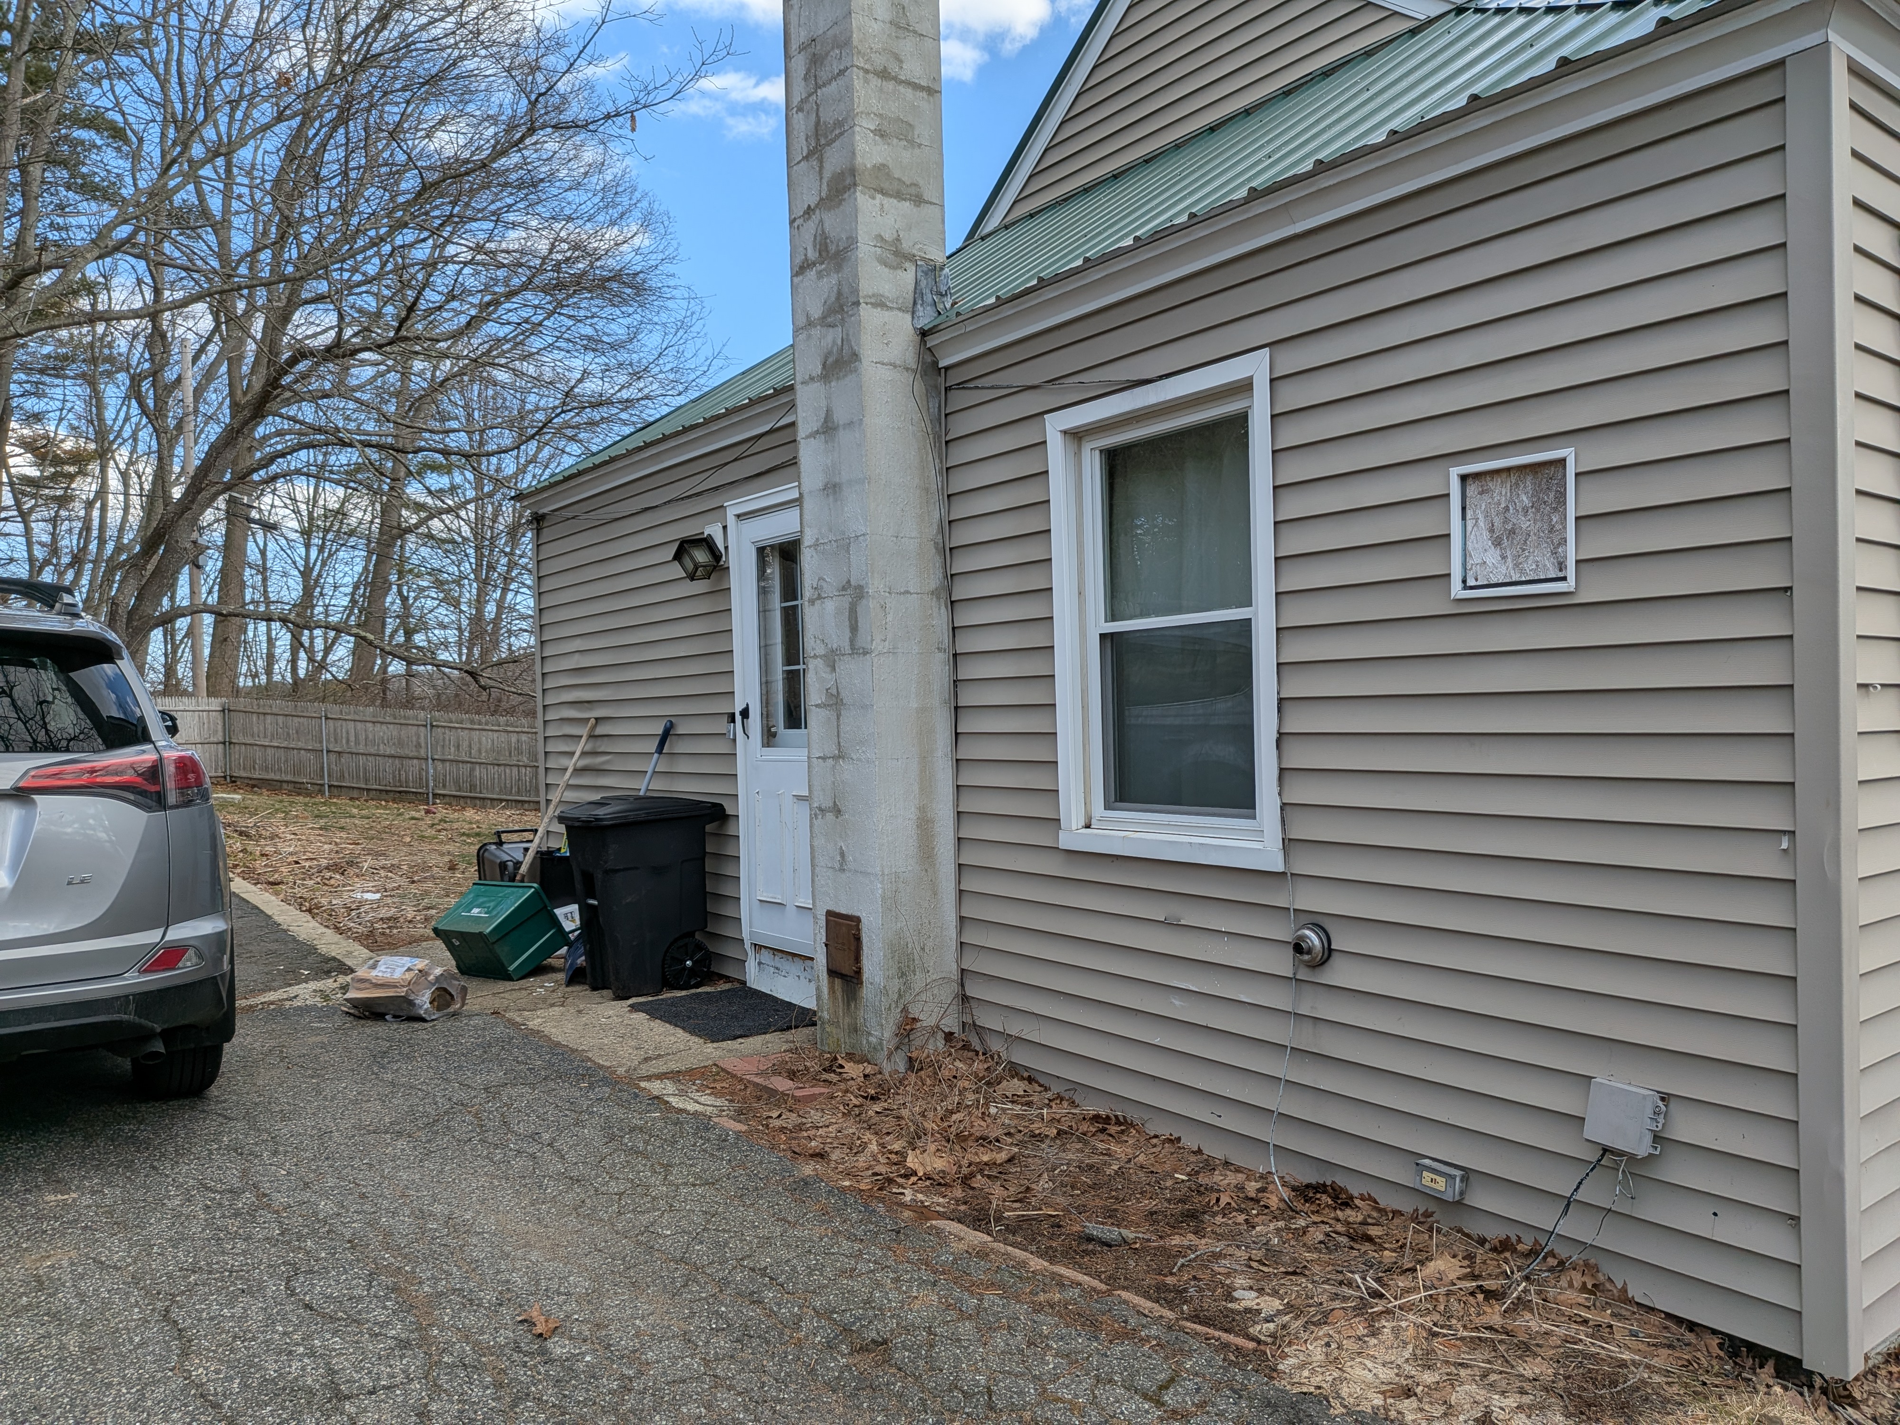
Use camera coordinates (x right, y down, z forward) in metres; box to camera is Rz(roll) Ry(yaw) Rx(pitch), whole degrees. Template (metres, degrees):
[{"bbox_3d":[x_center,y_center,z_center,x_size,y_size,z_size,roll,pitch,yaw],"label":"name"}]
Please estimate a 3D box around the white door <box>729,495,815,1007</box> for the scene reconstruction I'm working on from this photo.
[{"bbox_3d":[-0.706,0.183,5.969,0.090,2.290,1.020,-3,1,-37],"label":"white door"}]

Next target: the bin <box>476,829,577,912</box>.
[{"bbox_3d":[-2.289,1.011,7.367,0.550,0.680,0.500,-3,1,-37],"label":"bin"}]

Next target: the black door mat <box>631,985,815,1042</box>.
[{"bbox_3d":[-0.967,1.332,5.871,0.590,0.012,0.880,-2,1,-33],"label":"black door mat"}]

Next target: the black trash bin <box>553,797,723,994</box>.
[{"bbox_3d":[-1.502,0.878,6.484,0.680,0.930,0.570,-2,1,-30],"label":"black trash bin"}]

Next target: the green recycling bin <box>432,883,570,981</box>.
[{"bbox_3d":[-2.334,1.140,6.806,0.515,0.371,0.345,-3,30,35],"label":"green recycling bin"}]

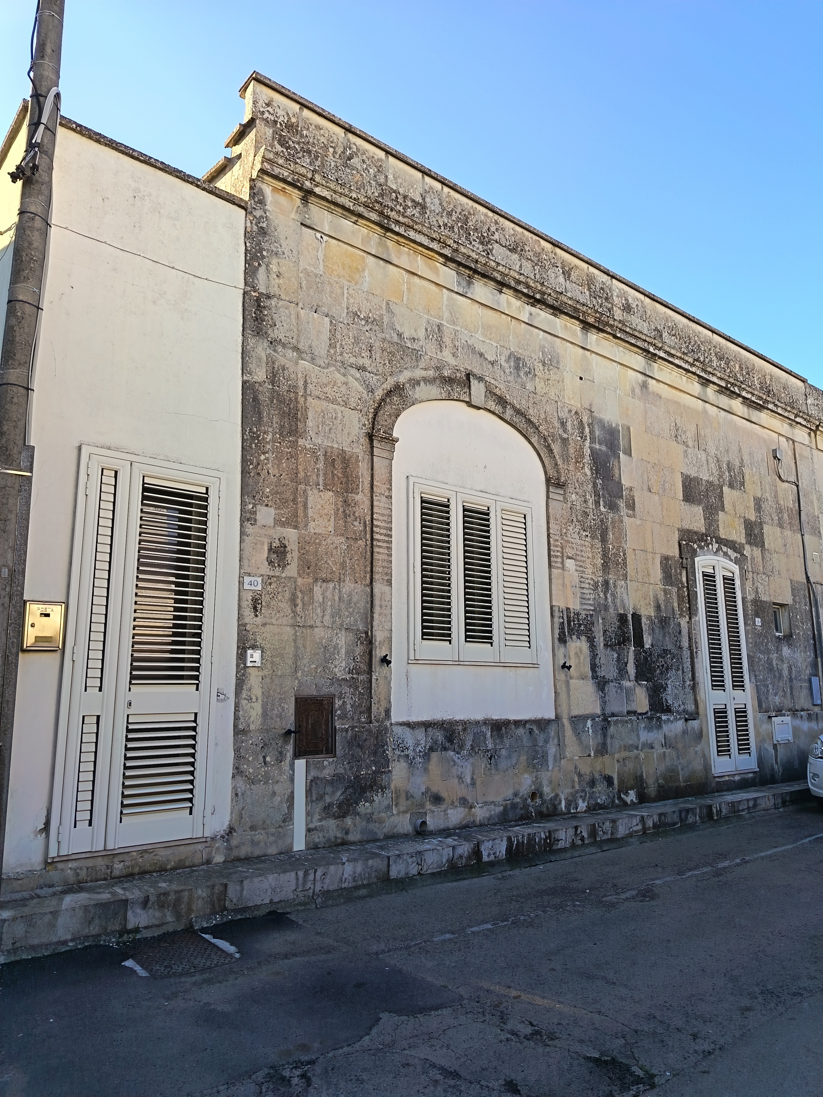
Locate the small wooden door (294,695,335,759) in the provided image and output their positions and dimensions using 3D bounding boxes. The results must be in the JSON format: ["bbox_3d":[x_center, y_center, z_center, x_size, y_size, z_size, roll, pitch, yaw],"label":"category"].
[{"bbox_3d":[-0.792,1.441,6.164,0.383,0.491,0.050,8,-14,-38],"label":"small wooden door"}]

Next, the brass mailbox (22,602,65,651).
[{"bbox_3d":[-2.404,0.513,4.963,0.229,0.307,0.085,8,-14,-38],"label":"brass mailbox"}]

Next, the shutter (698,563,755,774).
[{"bbox_3d":[4.222,1.538,10.279,1.129,2.873,0.080,8,-14,-38],"label":"shutter"}]

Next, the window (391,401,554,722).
[{"bbox_3d":[0.612,0.080,7.638,2.128,3.202,0.130,8,-14,-38],"label":"window"}]

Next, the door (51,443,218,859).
[{"bbox_3d":[-1.899,0.708,5.408,1.030,2.673,0.080,8,-14,-38],"label":"door"}]

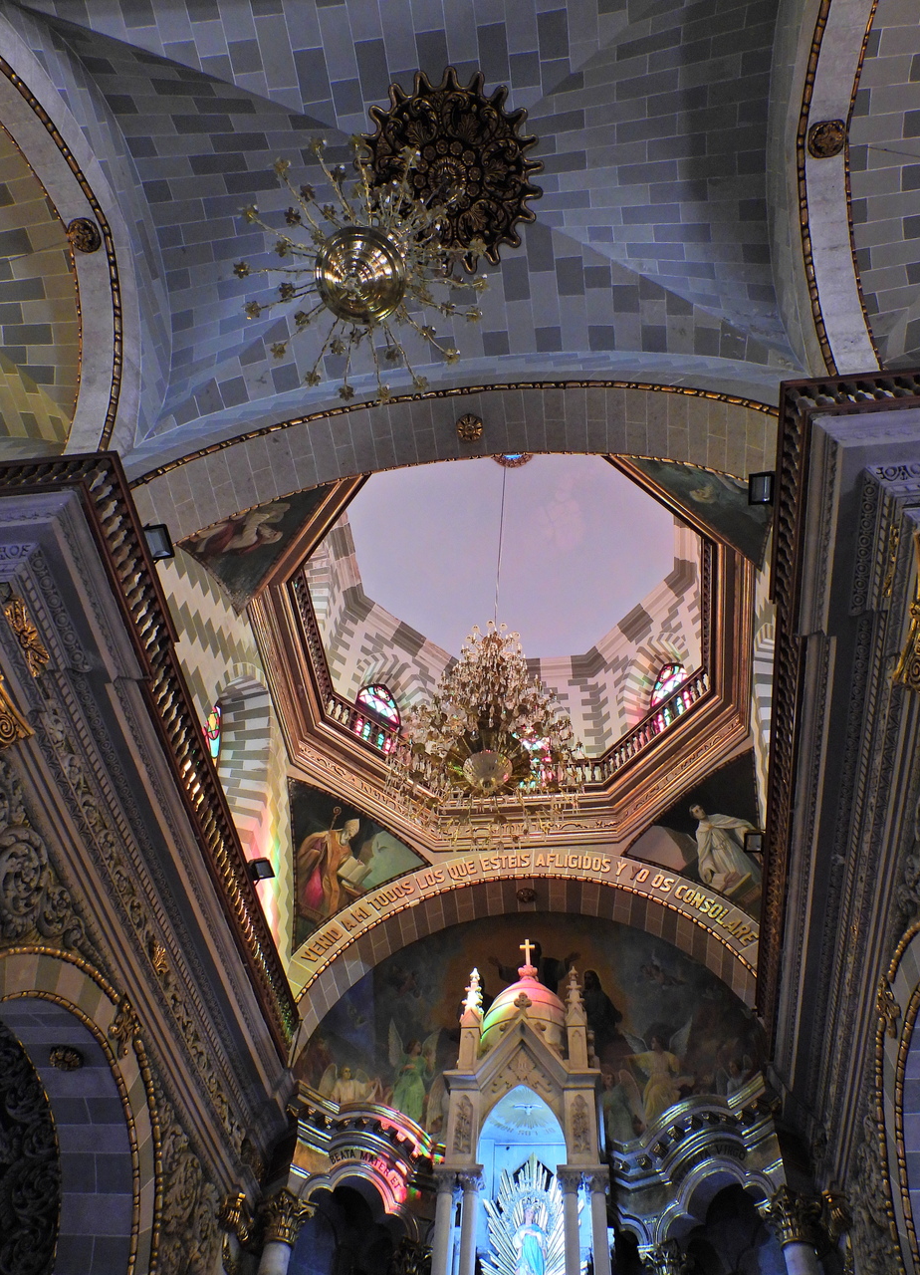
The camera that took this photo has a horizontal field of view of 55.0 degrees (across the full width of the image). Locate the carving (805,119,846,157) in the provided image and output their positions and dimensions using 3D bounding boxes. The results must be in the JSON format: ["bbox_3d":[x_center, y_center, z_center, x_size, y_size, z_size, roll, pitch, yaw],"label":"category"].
[{"bbox_3d":[4.824,-6.540,11.595,0.468,0.153,0.468,-4,-60,7],"label":"carving"}]

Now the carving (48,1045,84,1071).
[{"bbox_3d":[-4.821,5.144,10.762,0.441,0.126,0.441,-4,-60,7],"label":"carving"}]

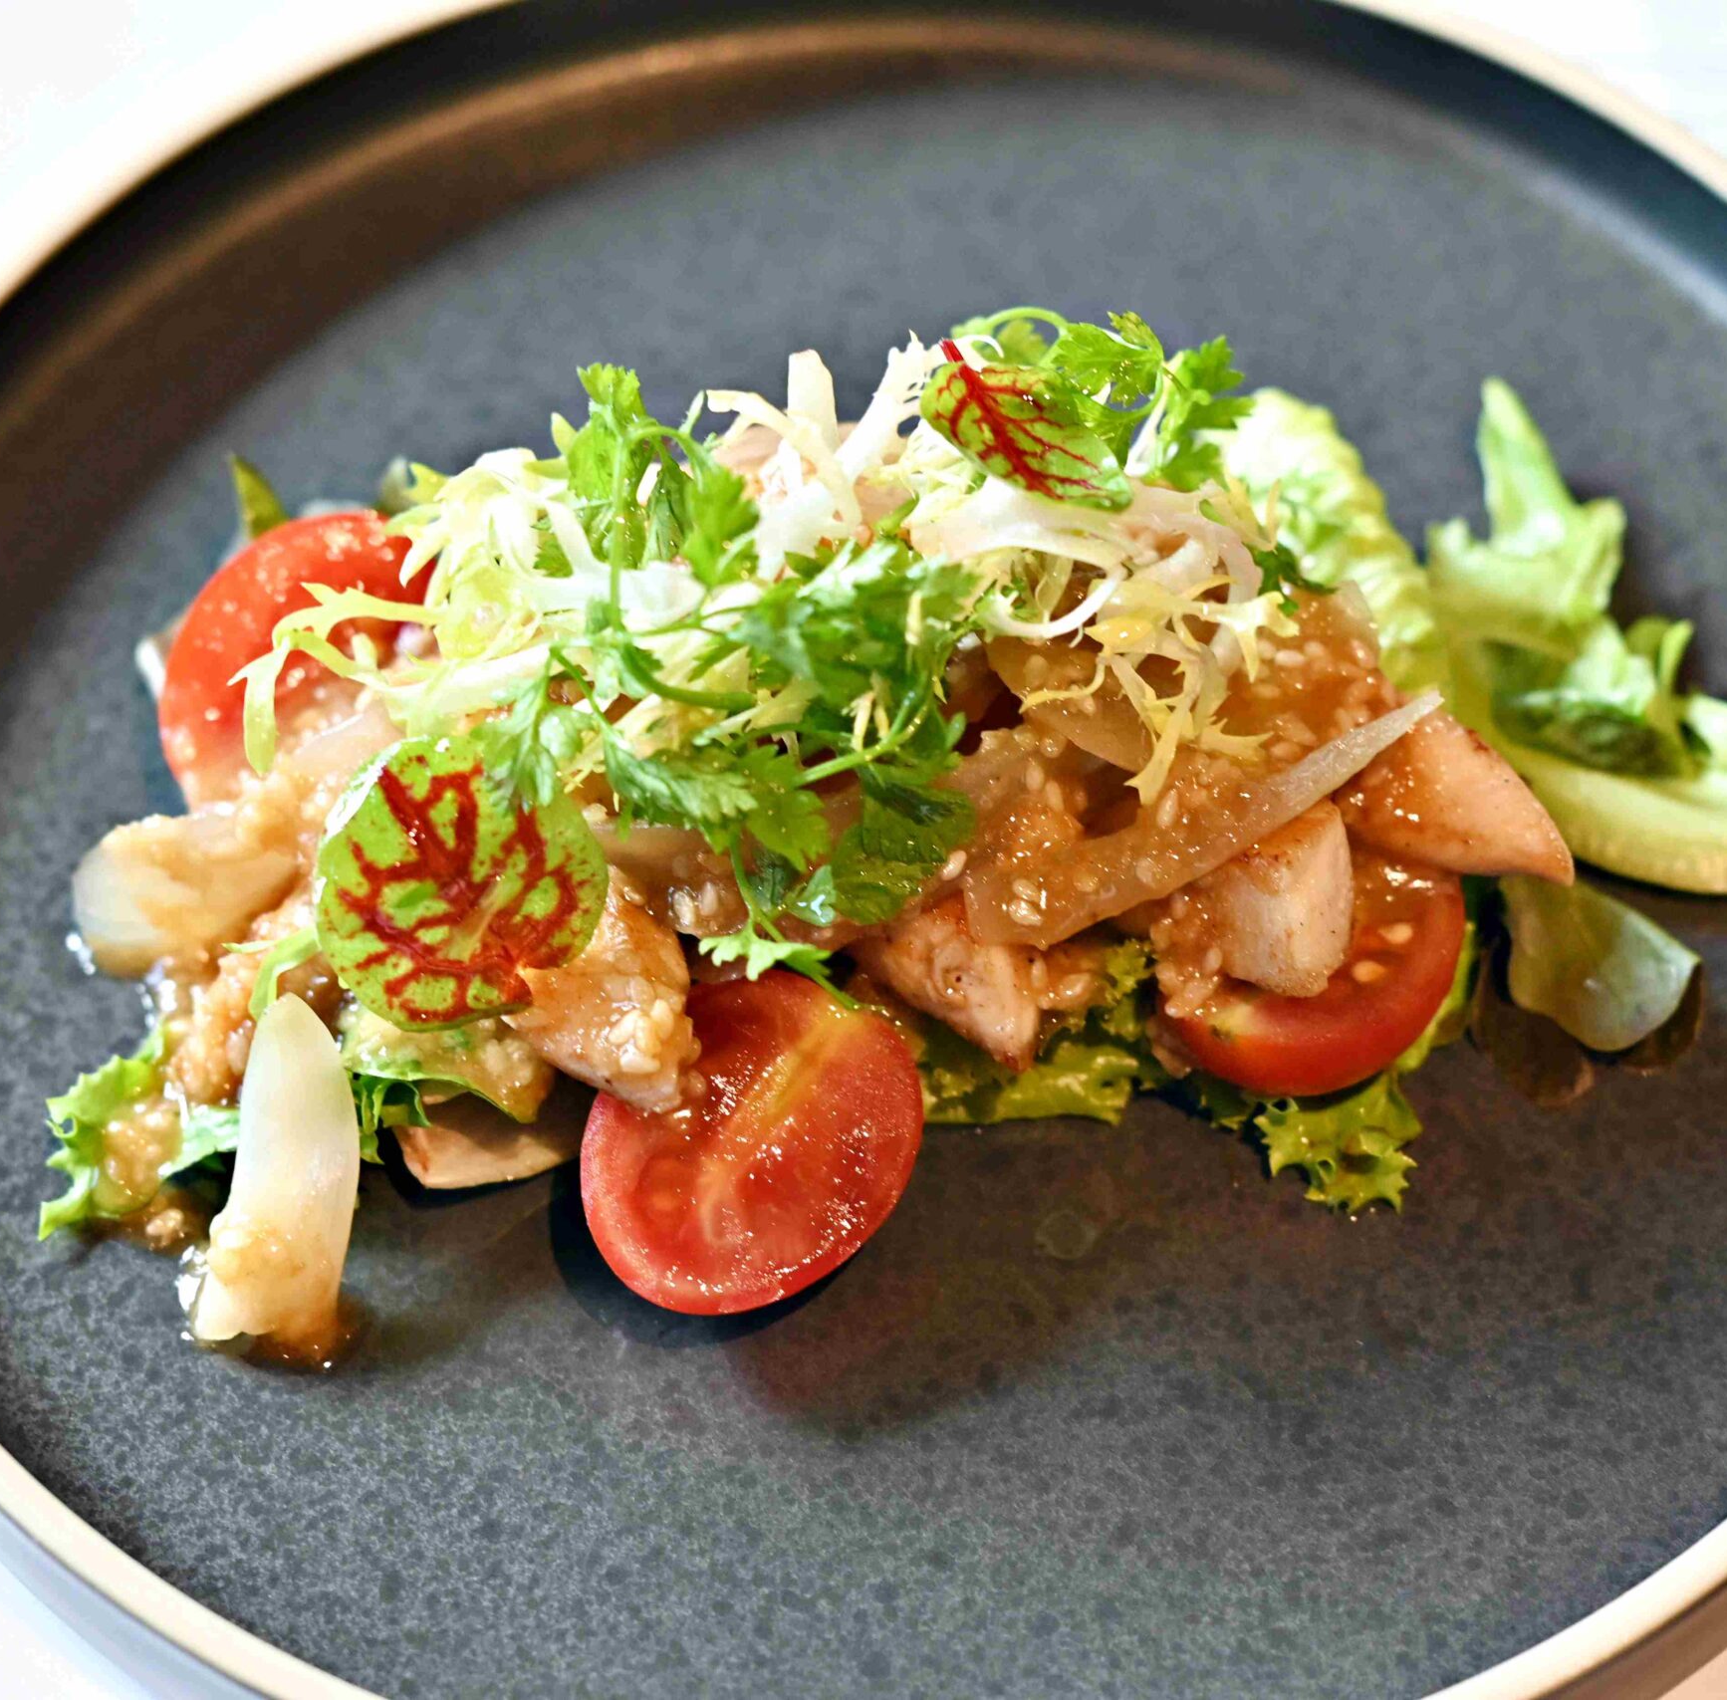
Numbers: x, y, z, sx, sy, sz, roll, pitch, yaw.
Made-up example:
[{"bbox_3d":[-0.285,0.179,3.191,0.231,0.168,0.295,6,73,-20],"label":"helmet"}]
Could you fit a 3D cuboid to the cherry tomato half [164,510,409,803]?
[{"bbox_3d":[-0.051,-0.017,0.502,0.028,0.015,0.030,35,60,3],"label":"cherry tomato half"}]

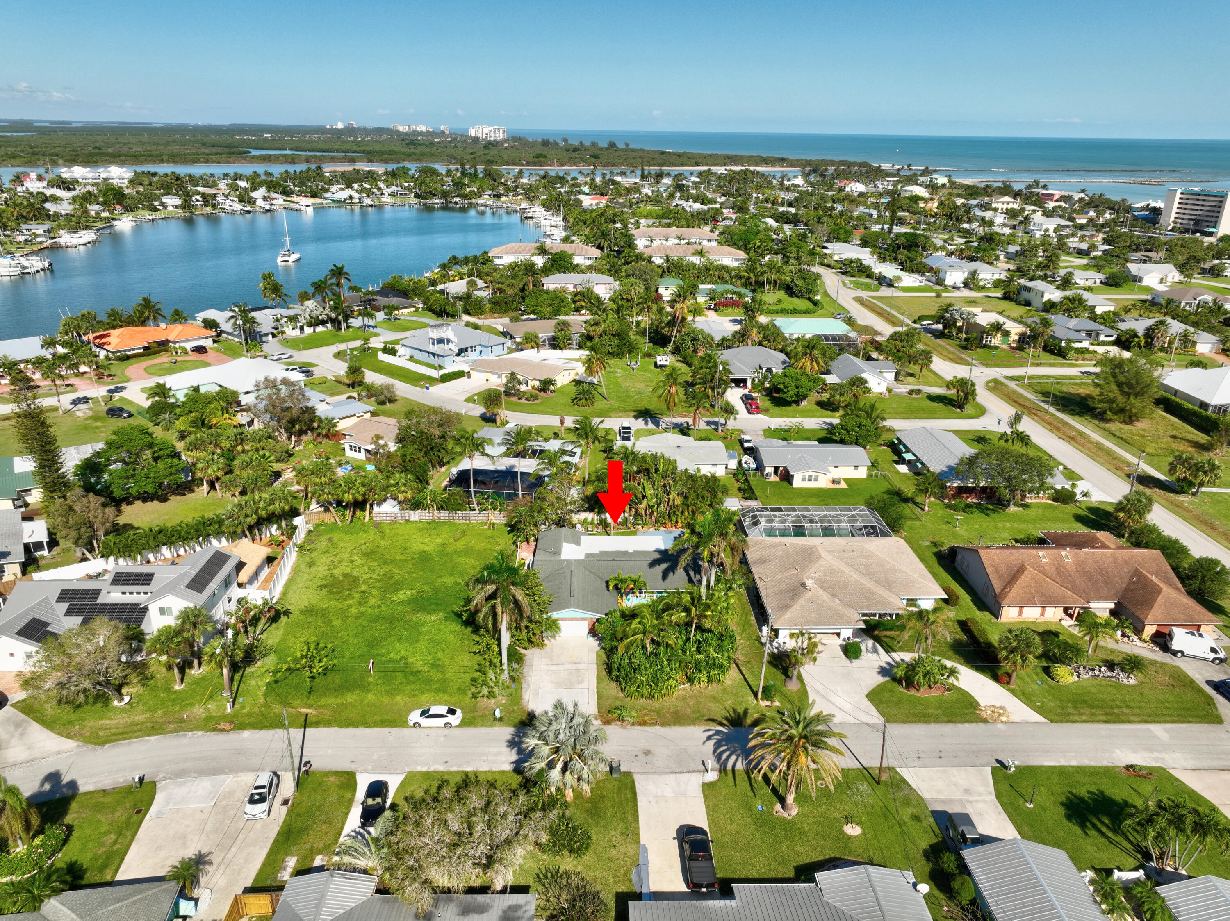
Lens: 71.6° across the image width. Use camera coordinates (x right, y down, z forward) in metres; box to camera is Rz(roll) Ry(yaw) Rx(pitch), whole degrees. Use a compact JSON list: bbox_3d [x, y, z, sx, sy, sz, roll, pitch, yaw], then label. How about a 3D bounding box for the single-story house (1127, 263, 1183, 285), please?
[{"bbox_3d":[205.837,-71.769,326.440,19.500,5.600,19.500,-1,21,-4],"label":"single-story house"}]

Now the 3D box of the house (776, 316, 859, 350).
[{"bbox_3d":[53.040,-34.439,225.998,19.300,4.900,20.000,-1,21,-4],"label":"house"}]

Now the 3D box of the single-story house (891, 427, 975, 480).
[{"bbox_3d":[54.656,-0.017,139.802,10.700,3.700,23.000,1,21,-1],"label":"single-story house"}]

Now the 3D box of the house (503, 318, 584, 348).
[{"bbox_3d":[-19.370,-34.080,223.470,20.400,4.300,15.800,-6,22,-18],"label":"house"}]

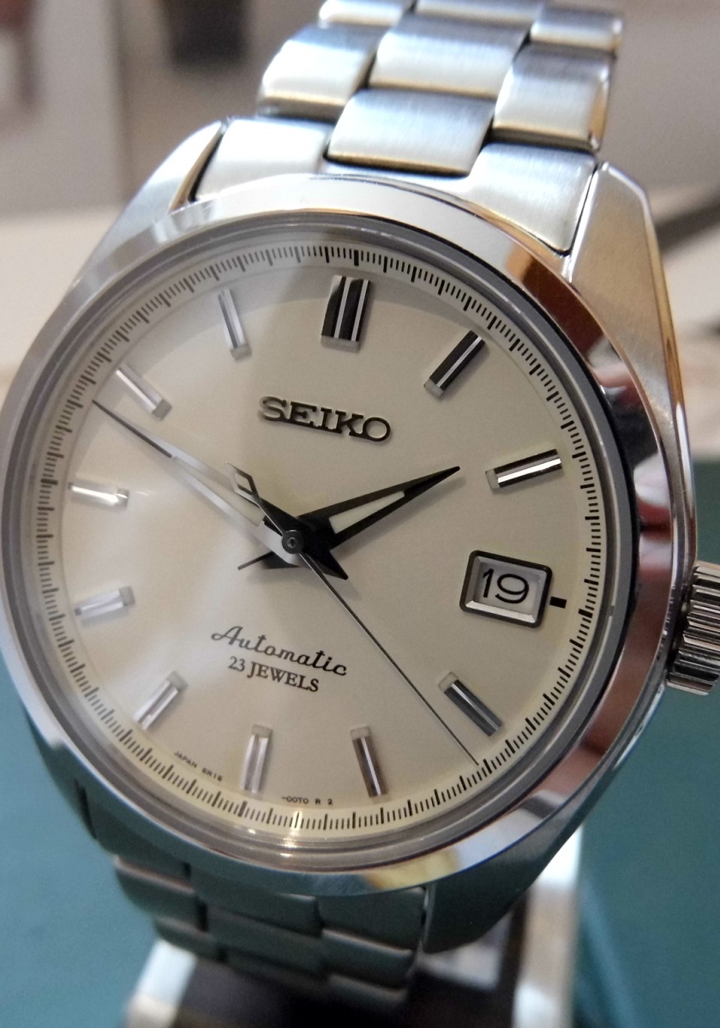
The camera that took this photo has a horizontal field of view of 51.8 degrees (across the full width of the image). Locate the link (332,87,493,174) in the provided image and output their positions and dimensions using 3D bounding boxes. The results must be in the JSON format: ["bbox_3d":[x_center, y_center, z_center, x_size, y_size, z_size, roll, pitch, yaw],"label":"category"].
[{"bbox_3d":[0.003,-0.021,0.042,0.008,0.003,0.007,13,63,11],"label":"link"}]

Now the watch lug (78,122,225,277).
[{"bbox_3d":[-0.011,-0.017,0.043,0.006,0.011,0.005,13,-17,11],"label":"watch lug"}]

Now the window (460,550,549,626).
[{"bbox_3d":[0.007,0.004,0.036,0.004,0.003,0.001,13,5,11],"label":"window"}]

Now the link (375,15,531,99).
[{"bbox_3d":[0.005,-0.027,0.046,0.008,0.003,0.007,13,61,11],"label":"link"}]

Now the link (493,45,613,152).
[{"bbox_3d":[0.011,-0.023,0.043,0.006,0.003,0.007,13,62,11],"label":"link"}]

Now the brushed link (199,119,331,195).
[{"bbox_3d":[-0.005,-0.018,0.041,0.006,0.006,0.003,13,-19,11],"label":"brushed link"}]

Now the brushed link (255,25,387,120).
[{"bbox_3d":[-0.002,-0.026,0.046,0.006,0.003,0.007,13,62,11],"label":"brushed link"}]

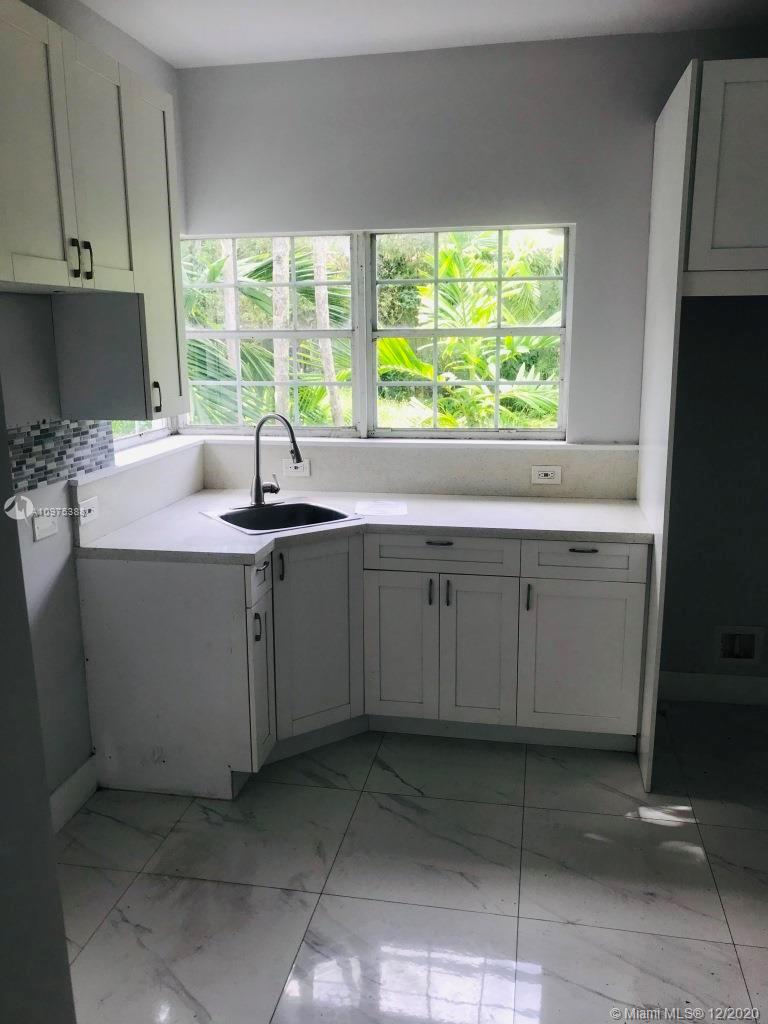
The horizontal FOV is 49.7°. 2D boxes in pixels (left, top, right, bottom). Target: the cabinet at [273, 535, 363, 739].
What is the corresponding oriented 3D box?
[{"bbox_3d":[-0.411,0.424,3.421,0.410,0.765,0.600,-9,15,-33],"label":"cabinet"}]

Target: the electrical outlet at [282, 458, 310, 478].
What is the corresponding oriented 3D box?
[{"bbox_3d":[-0.408,-0.202,3.828,0.127,0.080,0.015,2,12,11],"label":"electrical outlet"}]

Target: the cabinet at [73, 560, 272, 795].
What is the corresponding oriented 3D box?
[{"bbox_3d":[-0.728,0.570,3.026,0.610,0.880,0.245,2,12,11],"label":"cabinet"}]

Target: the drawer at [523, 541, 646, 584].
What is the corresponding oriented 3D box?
[{"bbox_3d":[0.784,0.134,3.303,0.455,0.145,0.500,2,12,11],"label":"drawer"}]

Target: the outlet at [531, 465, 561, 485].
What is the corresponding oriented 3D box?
[{"bbox_3d":[0.710,-0.160,3.619,0.125,0.081,0.015,2,12,11],"label":"outlet"}]

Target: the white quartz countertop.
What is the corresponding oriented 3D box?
[{"bbox_3d":[0.015,0.054,3.226,1.965,0.038,1.117,2,12,11],"label":"white quartz countertop"}]

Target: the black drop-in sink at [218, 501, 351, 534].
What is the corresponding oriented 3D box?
[{"bbox_3d":[-0.420,0.095,3.369,0.480,0.180,0.480,-9,15,-33],"label":"black drop-in sink"}]

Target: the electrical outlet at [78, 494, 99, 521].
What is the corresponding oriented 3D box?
[{"bbox_3d":[-1.035,-0.001,2.915,0.015,0.080,0.122,2,12,11],"label":"electrical outlet"}]

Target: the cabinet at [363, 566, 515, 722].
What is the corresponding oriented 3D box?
[{"bbox_3d":[0.279,0.472,3.530,0.602,0.607,0.600,2,12,11],"label":"cabinet"}]

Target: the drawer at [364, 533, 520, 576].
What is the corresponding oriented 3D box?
[{"bbox_3d":[0.265,0.114,3.400,0.602,0.148,0.500,2,12,11],"label":"drawer"}]

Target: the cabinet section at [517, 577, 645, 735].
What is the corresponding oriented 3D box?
[{"bbox_3d":[0.792,0.500,3.413,0.457,0.614,0.540,2,12,10],"label":"cabinet section"}]

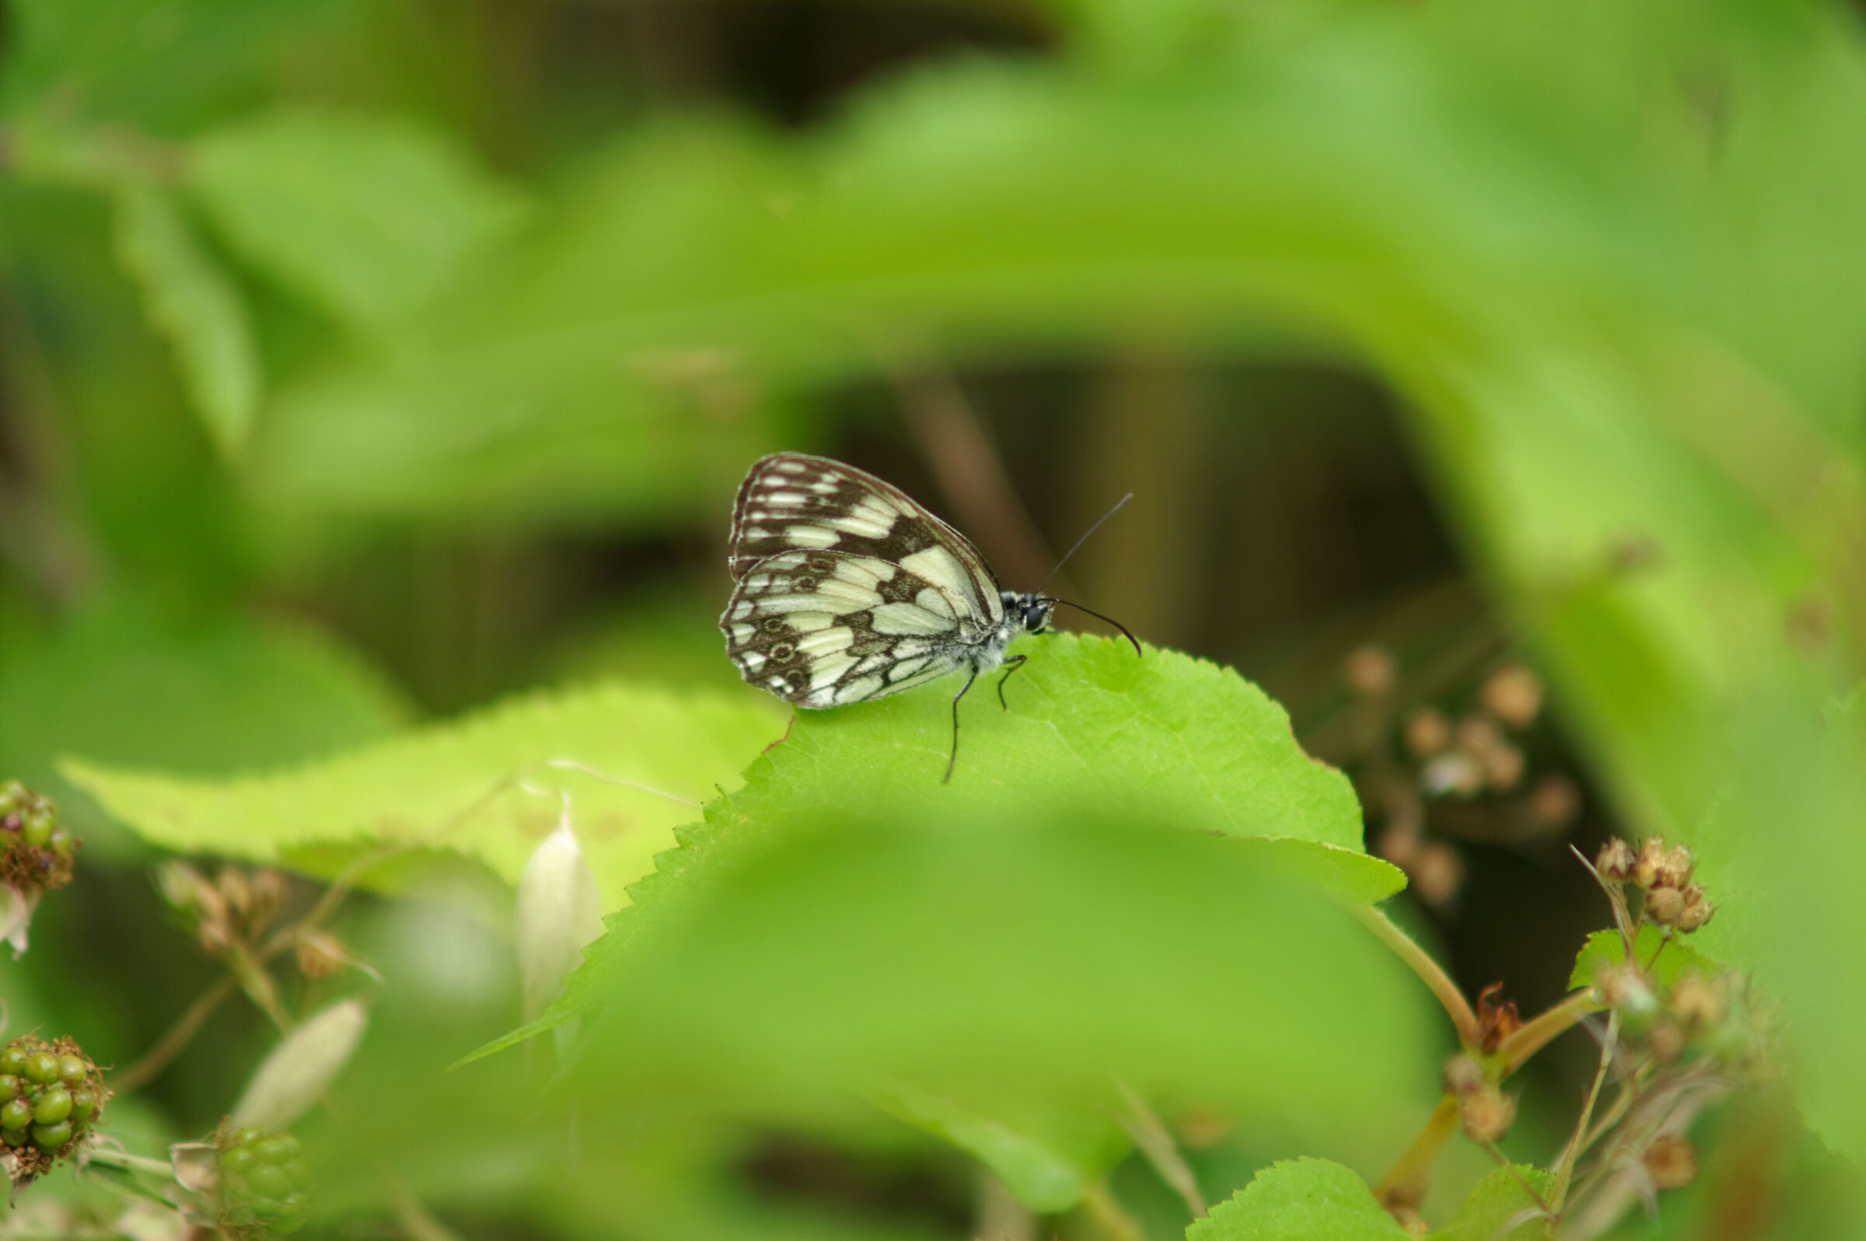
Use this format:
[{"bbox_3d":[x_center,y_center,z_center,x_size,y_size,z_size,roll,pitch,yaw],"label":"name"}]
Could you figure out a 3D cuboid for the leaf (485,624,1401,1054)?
[{"bbox_3d":[0.000,0.019,1.340,0.076,0.019,0.045,-9,31,-1],"label":"leaf"}]

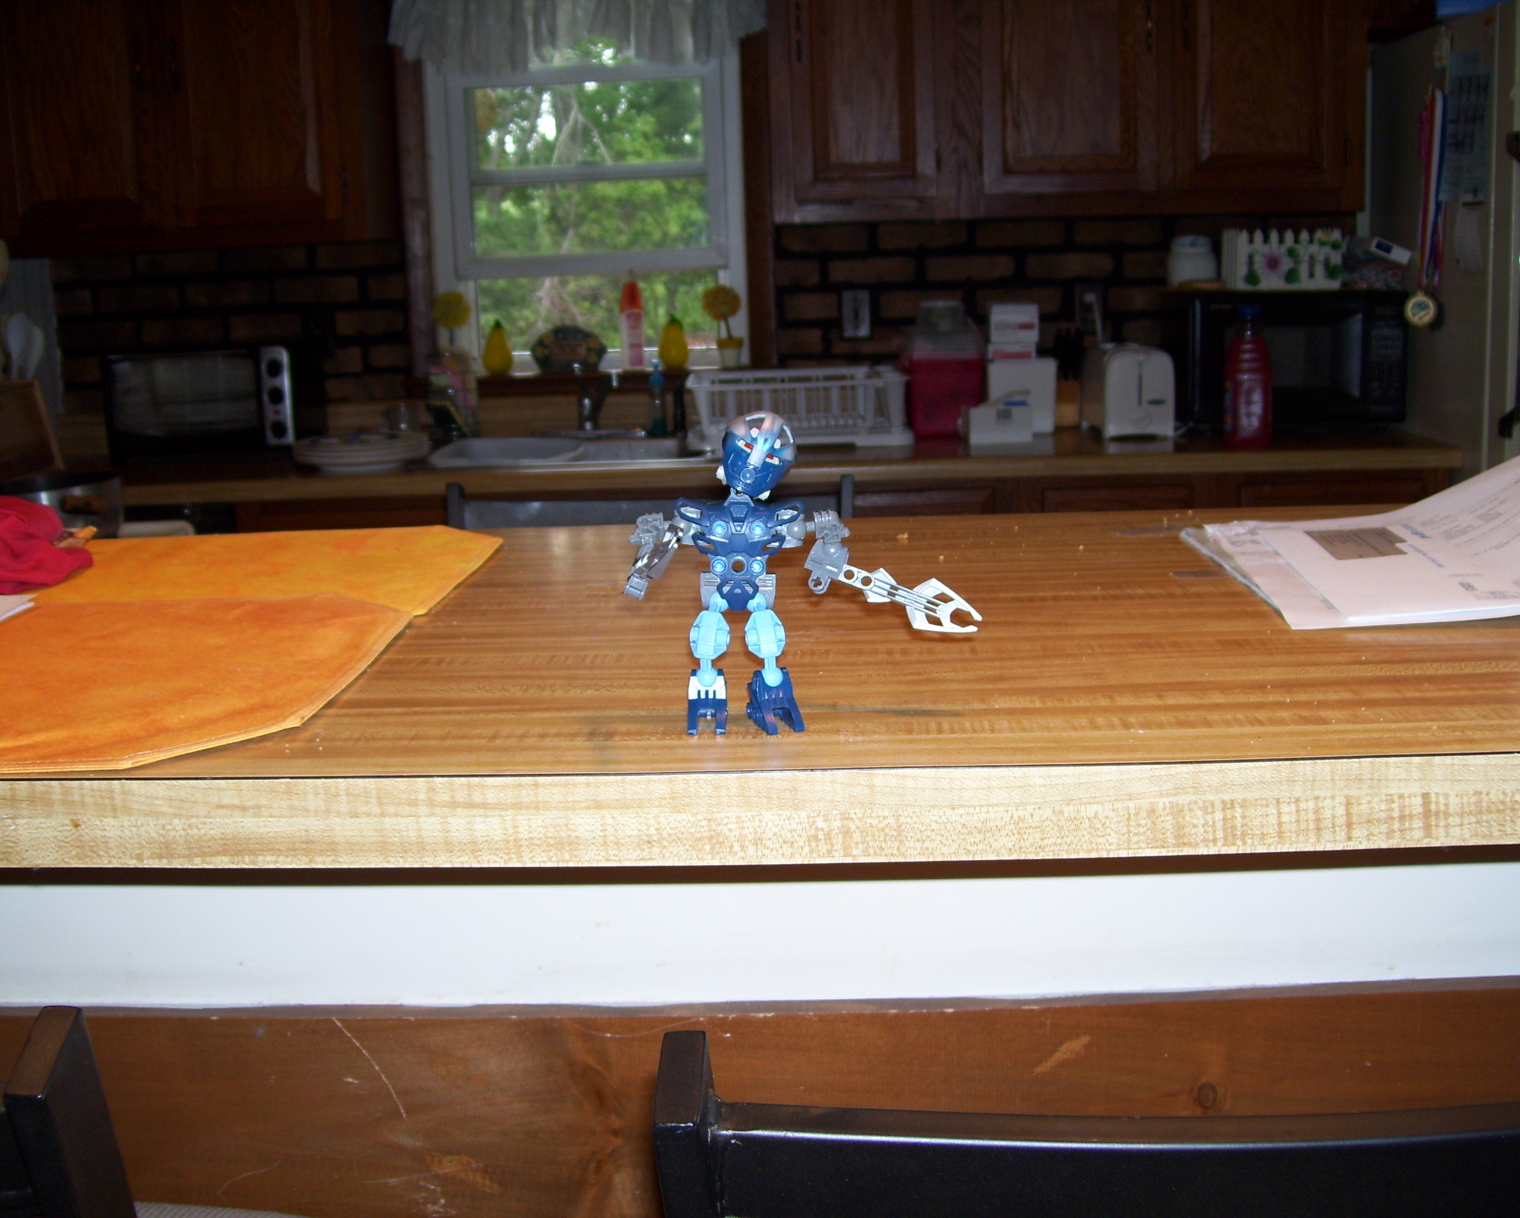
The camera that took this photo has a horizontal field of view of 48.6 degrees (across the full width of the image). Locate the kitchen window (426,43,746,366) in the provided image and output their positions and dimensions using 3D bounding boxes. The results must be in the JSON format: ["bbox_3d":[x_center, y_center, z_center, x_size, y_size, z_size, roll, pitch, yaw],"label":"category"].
[{"bbox_3d":[-0.402,-0.963,3.848,0.745,0.870,0.100,-2,12,1],"label":"kitchen window"}]

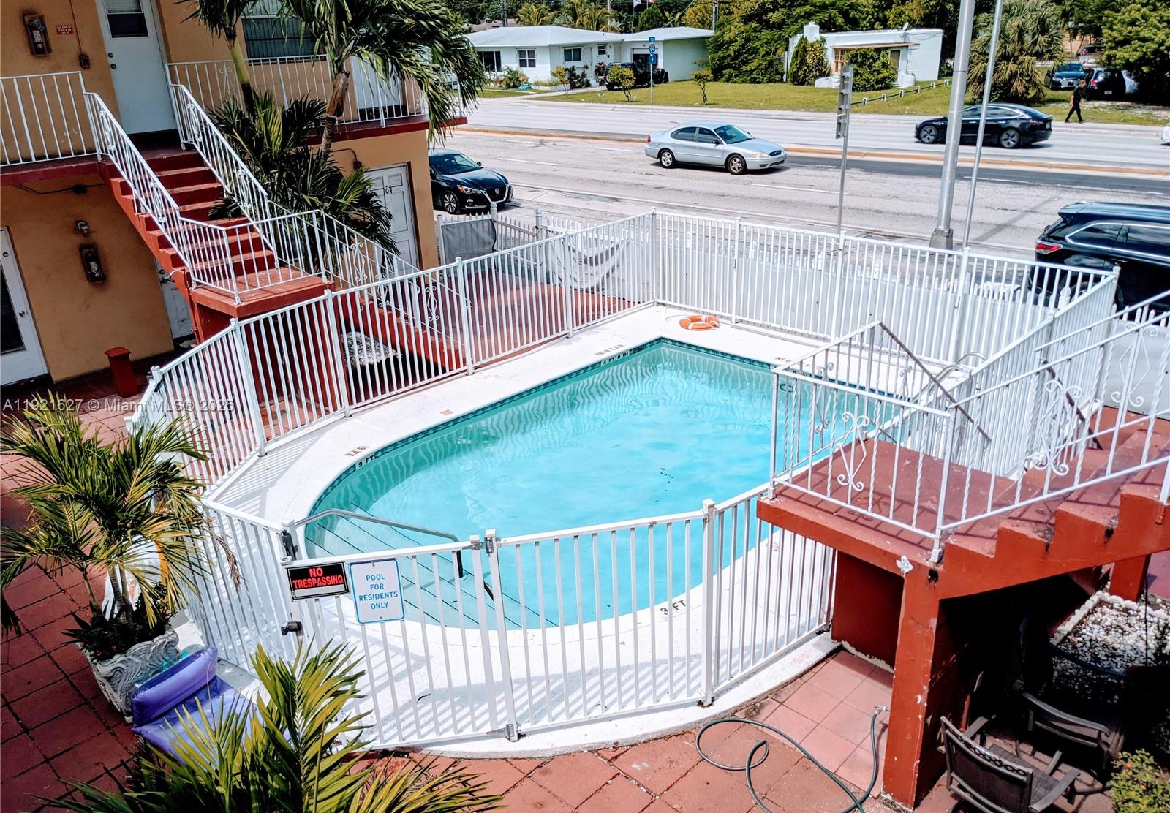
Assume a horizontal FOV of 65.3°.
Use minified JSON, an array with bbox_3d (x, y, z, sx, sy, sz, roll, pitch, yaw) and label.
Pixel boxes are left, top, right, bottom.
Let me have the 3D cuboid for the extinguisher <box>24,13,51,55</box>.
[{"bbox_3d":[-7.001,-4.751,11.668,0.150,0.480,0.230,19,31,42],"label":"extinguisher"}]

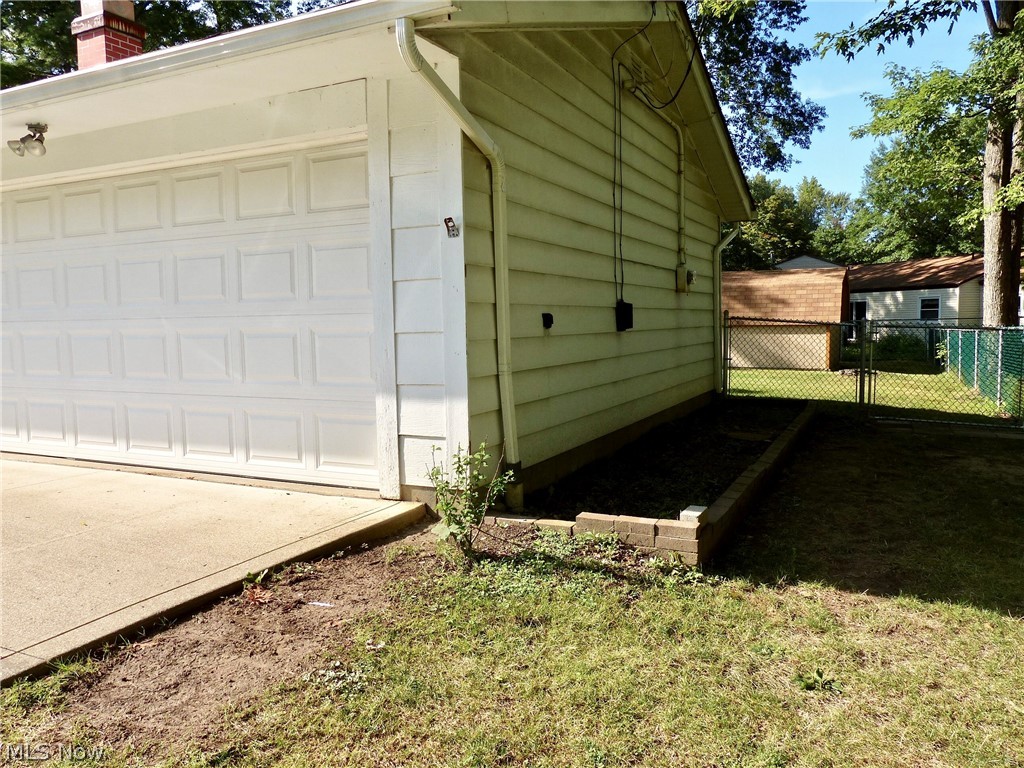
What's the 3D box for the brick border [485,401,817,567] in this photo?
[{"bbox_3d":[1.706,0.544,6.321,1.270,0.220,5.920,2,5,27],"label":"brick border"}]

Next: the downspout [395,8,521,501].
[{"bbox_3d":[-0.234,-0.455,3.837,0.140,2.460,1.070,2,5,27],"label":"downspout"}]

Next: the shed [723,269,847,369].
[{"bbox_3d":[8.020,-1.974,22.516,3.800,2.876,3.050,2,5,27],"label":"shed"}]

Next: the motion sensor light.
[{"bbox_3d":[-3.246,-1.641,4.963,0.240,0.190,0.190,2,5,27],"label":"motion sensor light"}]

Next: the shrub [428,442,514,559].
[{"bbox_3d":[-0.204,0.586,3.720,0.400,0.570,0.370,-1,5,0],"label":"shrub"}]

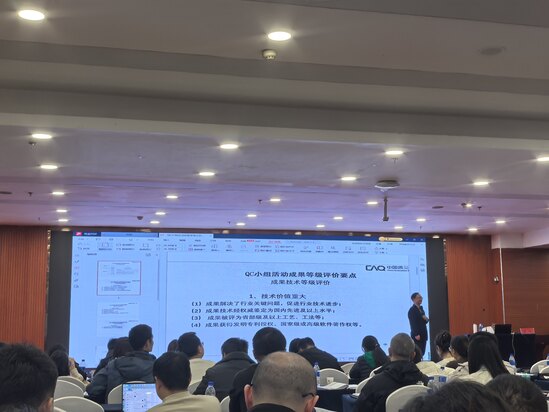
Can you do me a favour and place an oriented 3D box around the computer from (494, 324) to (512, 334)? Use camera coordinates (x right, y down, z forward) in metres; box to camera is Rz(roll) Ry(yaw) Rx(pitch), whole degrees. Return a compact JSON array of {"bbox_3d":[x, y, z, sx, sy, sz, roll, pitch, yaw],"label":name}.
[{"bbox_3d":[4.488,2.447,15.377,0.350,0.210,0.250,2,-9,-14],"label":"computer"}]

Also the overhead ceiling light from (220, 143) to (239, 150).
[{"bbox_3d":[-0.437,-0.575,7.505,0.175,0.045,0.175,2,-9,-14],"label":"overhead ceiling light"}]

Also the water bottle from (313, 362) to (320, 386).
[{"bbox_3d":[0.415,1.643,7.600,0.065,0.230,0.065,2,-9,-14],"label":"water bottle"}]

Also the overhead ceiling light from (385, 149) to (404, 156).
[{"bbox_3d":[1.221,-0.545,7.921,0.175,0.045,0.175,-1,-9,0],"label":"overhead ceiling light"}]

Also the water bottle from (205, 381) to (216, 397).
[{"bbox_3d":[-0.395,1.215,4.852,0.065,0.230,0.065,2,-9,-14],"label":"water bottle"}]

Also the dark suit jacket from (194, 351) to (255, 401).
[{"bbox_3d":[-0.315,1.411,5.851,0.540,0.620,0.380,2,-9,-14],"label":"dark suit jacket"}]

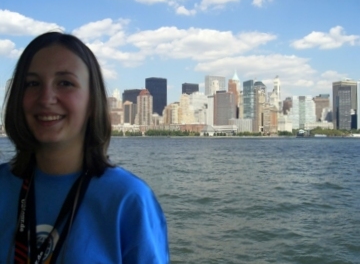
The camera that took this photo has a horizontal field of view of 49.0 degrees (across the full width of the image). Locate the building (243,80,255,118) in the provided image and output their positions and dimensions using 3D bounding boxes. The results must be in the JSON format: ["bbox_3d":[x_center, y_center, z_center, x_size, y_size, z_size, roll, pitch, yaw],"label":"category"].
[{"bbox_3d":[163.406,-56.490,940.000,29.000,132.009,28.000,0,-1,0],"label":"building"}]

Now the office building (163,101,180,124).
[{"bbox_3d":[-23.010,-35.050,1070.240,40.000,89.600,28.000,0,0,22],"label":"office building"}]

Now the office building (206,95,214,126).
[{"bbox_3d":[86.230,-45.540,1110.310,20.000,111.100,24.000,0,0,12],"label":"office building"}]

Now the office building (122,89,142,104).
[{"bbox_3d":[-157.136,-65.416,1350.000,56.000,158.160,54.000,0,-1,25],"label":"office building"}]

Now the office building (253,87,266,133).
[{"bbox_3d":[219.270,-56.010,1090.380,26.000,131.800,32.000,0,0,28],"label":"office building"}]

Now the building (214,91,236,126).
[{"bbox_3d":[122.620,-49.700,1065.340,54.000,118.900,30.000,0,0,12],"label":"building"}]

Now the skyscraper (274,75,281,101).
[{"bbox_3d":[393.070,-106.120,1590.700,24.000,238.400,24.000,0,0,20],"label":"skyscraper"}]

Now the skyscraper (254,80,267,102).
[{"bbox_3d":[329.985,-97.356,1620.000,44.000,227.505,44.000,0,-1,-42],"label":"skyscraper"}]

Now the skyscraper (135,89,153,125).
[{"bbox_3d":[-102.935,-55.042,1130.000,38.000,132.958,38.000,0,-1,20],"label":"skyscraper"}]

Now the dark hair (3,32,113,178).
[{"bbox_3d":[-0.258,-0.058,0.840,0.228,0.310,0.220,0,-1,-7],"label":"dark hair"}]

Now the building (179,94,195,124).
[{"bbox_3d":[22.850,-56.440,1290.380,40.000,135.200,32.000,0,0,22],"label":"building"}]

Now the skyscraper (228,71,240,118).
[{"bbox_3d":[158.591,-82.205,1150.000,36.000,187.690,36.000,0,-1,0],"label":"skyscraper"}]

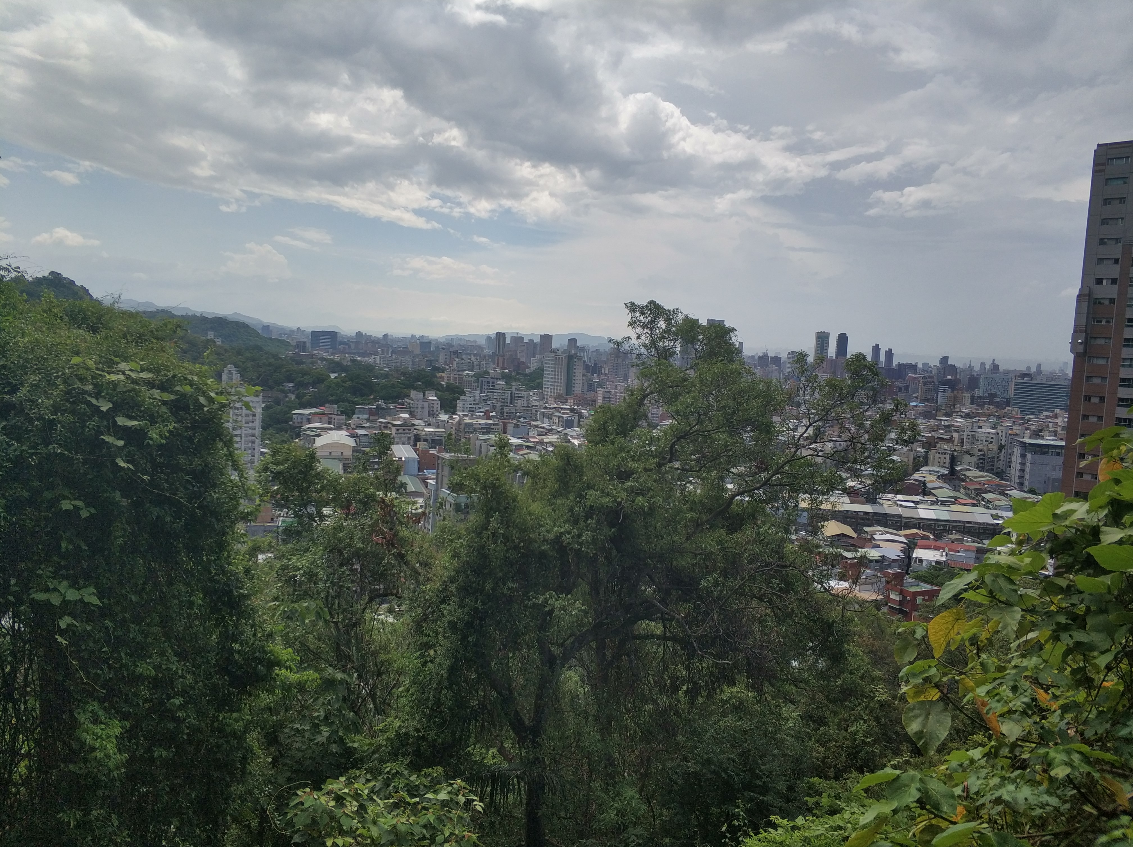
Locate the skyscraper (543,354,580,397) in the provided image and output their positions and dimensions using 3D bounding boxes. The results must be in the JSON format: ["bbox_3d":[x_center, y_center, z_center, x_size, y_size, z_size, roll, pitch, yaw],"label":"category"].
[{"bbox_3d":[-3.820,-46.030,945.000,29.700,56.650,27.000,7,7,38],"label":"skyscraper"}]

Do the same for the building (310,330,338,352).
[{"bbox_3d":[-588.180,-196.790,2150.000,61.590,53.740,32.000,2,6,-12],"label":"building"}]

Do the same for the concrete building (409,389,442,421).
[{"bbox_3d":[-119.150,-12.640,740.000,21.940,29.620,16.000,0,6,-25],"label":"concrete building"}]

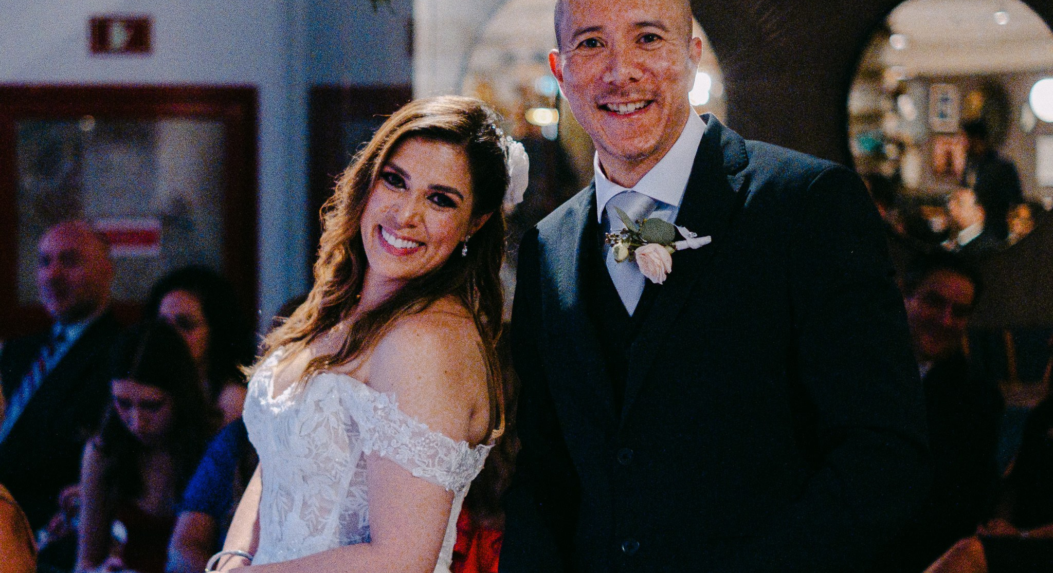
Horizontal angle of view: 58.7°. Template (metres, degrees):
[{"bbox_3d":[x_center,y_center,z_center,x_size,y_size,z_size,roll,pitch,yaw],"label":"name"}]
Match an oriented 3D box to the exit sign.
[{"bbox_3d":[-1.735,-1.077,4.000,0.262,0.162,0.040,0,1,-1],"label":"exit sign"}]

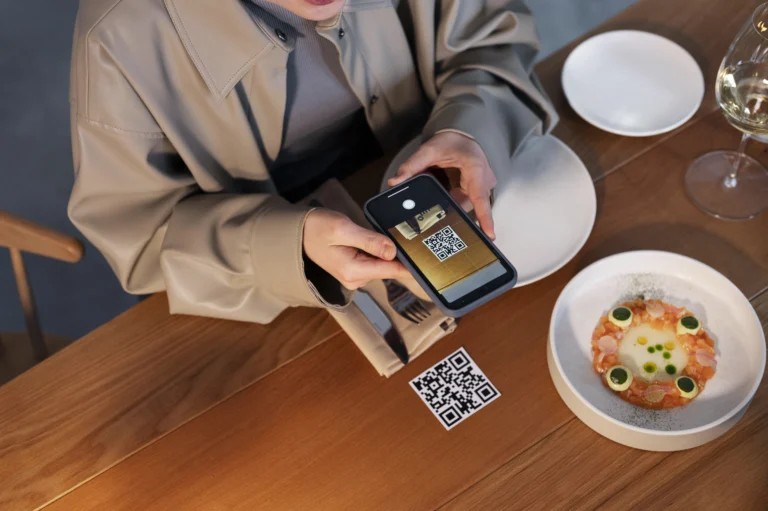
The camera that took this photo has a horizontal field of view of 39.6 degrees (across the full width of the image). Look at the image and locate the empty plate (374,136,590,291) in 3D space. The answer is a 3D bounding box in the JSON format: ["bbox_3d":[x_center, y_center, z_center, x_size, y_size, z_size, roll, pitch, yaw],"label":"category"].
[{"bbox_3d":[0.109,-0.054,1.117,0.222,0.021,0.222,-1,57,2],"label":"empty plate"}]

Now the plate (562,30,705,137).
[{"bbox_3d":[0.278,-0.189,1.196,0.156,0.019,0.156,-1,57,2],"label":"plate"}]

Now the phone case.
[{"bbox_3d":[0.049,-0.012,0.957,0.075,0.011,0.151,-28,56,-16],"label":"phone case"}]

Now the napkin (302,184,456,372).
[{"bbox_3d":[-0.027,0.017,1.084,0.098,0.012,0.224,-33,61,-17],"label":"napkin"}]

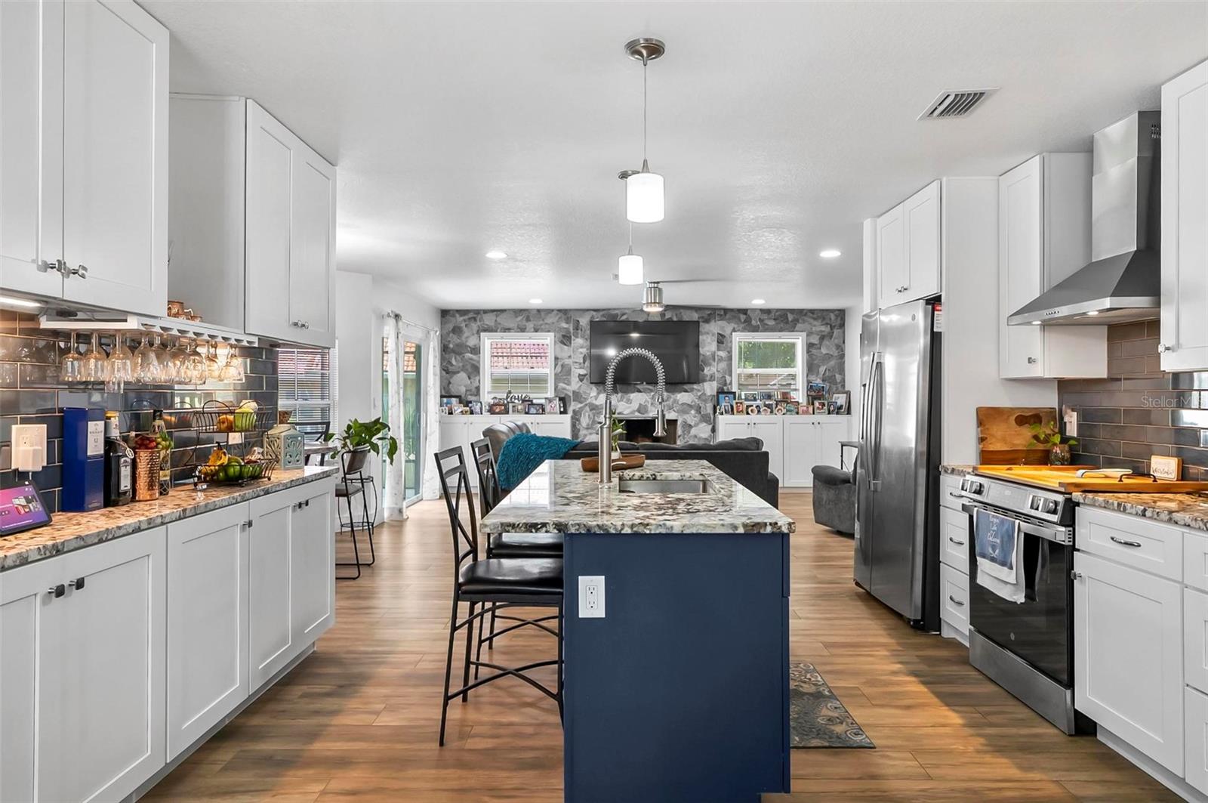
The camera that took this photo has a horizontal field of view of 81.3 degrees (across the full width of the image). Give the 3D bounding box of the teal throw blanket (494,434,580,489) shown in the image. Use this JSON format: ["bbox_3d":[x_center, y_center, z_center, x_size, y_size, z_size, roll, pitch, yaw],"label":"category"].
[{"bbox_3d":[-0.619,0.570,6.731,0.787,0.531,0.558,0,0,0],"label":"teal throw blanket"}]

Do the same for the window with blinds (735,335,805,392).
[{"bbox_3d":[2.236,-0.478,9.500,0.985,0.880,0.100,0,1,1],"label":"window with blinds"}]

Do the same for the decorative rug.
[{"bbox_3d":[0.751,1.269,3.015,0.528,0.010,0.832,0,0,0],"label":"decorative rug"}]

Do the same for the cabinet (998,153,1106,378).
[{"bbox_3d":[2.266,-0.658,3.575,0.330,1.067,0.377,0,0,1],"label":"cabinet"}]

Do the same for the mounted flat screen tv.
[{"bbox_3d":[0.544,-0.649,9.454,1.481,0.855,0.081,0,0,0],"label":"mounted flat screen tv"}]

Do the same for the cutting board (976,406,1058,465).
[{"bbox_3d":[2.164,0.187,3.679,0.430,0.310,0.030,0,-6,0],"label":"cutting board"}]

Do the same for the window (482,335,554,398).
[{"bbox_3d":[-1.167,-0.466,9.654,0.989,0.918,0.102,0,0,0],"label":"window"}]

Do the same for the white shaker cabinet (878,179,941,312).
[{"bbox_3d":[2.124,-0.894,4.172,0.640,0.603,0.810,0,0,1],"label":"white shaker cabinet"}]

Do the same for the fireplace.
[{"bbox_3d":[0.542,0.592,9.599,0.900,0.790,0.440,0,0,1],"label":"fireplace"}]

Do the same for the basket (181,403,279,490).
[{"bbox_3d":[-1.568,0.164,2.975,0.244,0.365,0.315,0,0,0],"label":"basket"}]

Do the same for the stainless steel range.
[{"bbox_3d":[2.050,0.807,3.054,0.690,0.934,0.761,0,0,0],"label":"stainless steel range"}]

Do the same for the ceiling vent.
[{"bbox_3d":[1.399,-1.179,2.796,0.205,0.020,0.285,0,0,1],"label":"ceiling vent"}]

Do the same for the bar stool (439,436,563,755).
[{"bbox_3d":[-0.376,0.725,2.791,0.513,1.077,0.430,0,0,1],"label":"bar stool"}]

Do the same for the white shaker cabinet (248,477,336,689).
[{"bbox_3d":[-1.531,0.770,3.130,0.330,0.780,0.802,0,0,1],"label":"white shaker cabinet"}]

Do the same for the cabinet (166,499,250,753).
[{"bbox_3d":[-1.539,0.775,2.486,0.330,0.780,0.485,0,0,1],"label":"cabinet"}]

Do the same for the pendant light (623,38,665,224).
[{"bbox_3d":[0.134,-0.896,2.337,0.134,0.570,0.134,0,0,1],"label":"pendant light"}]

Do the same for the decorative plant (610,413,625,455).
[{"bbox_3d":[0.053,0.180,3.551,0.116,0.255,0.120,0,0,1],"label":"decorative plant"}]

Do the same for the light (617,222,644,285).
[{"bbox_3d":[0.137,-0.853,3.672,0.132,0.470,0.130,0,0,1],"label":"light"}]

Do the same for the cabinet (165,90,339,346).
[{"bbox_3d":[-1.565,-0.740,3.200,0.330,0.929,0.827,0,0,0],"label":"cabinet"}]

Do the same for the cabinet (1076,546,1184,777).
[{"bbox_3d":[2.089,0.862,2.414,0.609,0.599,0.487,0,0,0],"label":"cabinet"}]

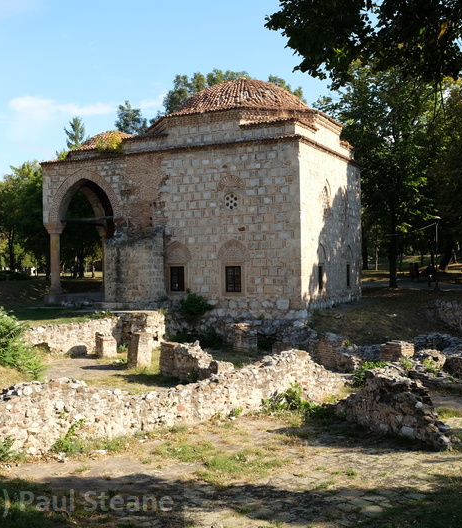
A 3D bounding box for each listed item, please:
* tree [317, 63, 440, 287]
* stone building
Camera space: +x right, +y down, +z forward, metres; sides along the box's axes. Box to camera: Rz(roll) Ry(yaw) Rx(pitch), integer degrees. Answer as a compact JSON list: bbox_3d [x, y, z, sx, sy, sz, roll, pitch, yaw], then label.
[{"bbox_3d":[11.100,-6.650,51.000,9.000,16.600,9.000,0,0,0],"label":"tree"},{"bbox_3d":[-1.300,-3.450,34.100,13.500,11.100,9.200,0,0,27],"label":"stone building"}]

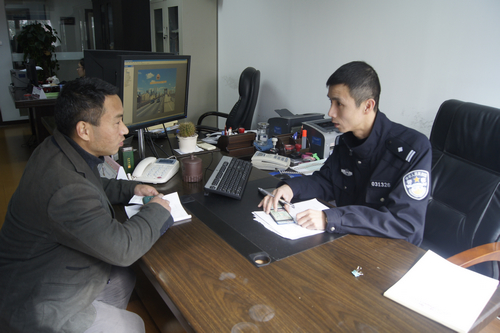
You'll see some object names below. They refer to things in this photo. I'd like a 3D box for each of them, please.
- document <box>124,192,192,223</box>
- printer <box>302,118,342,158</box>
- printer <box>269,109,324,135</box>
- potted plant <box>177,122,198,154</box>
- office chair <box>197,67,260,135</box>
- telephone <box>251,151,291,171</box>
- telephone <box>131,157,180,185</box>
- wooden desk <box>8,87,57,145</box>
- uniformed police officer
[{"bbox_3d":[-0.369,0.154,1.527,0.220,0.025,0.240,-7,21,-23],"label":"document"},{"bbox_3d":[0.575,-0.212,2.650,0.360,0.205,0.237,-12,23,-33],"label":"printer"},{"bbox_3d":[0.361,-0.336,2.935,0.340,0.240,0.230,-12,23,-33],"label":"printer"},{"bbox_3d":[-0.368,-0.188,2.260,0.120,0.180,0.120,1,19,0],"label":"potted plant"},{"bbox_3d":[-0.267,-0.340,3.489,0.670,1.150,0.650,-2,20,-9],"label":"office chair"},{"bbox_3d":[0.136,-0.048,2.316,0.220,0.080,0.170,6,20,12],"label":"telephone"},{"bbox_3d":[-0.457,0.011,1.843,0.180,0.080,0.215,4,20,8],"label":"telephone"},{"bbox_3d":[-2.358,-0.530,4.491,0.750,0.750,1.250,-12,23,-33],"label":"wooden desk"},{"bbox_3d":[0.415,0.275,1.512,0.660,1.340,0.540,-10,22,-29],"label":"uniformed police officer"}]

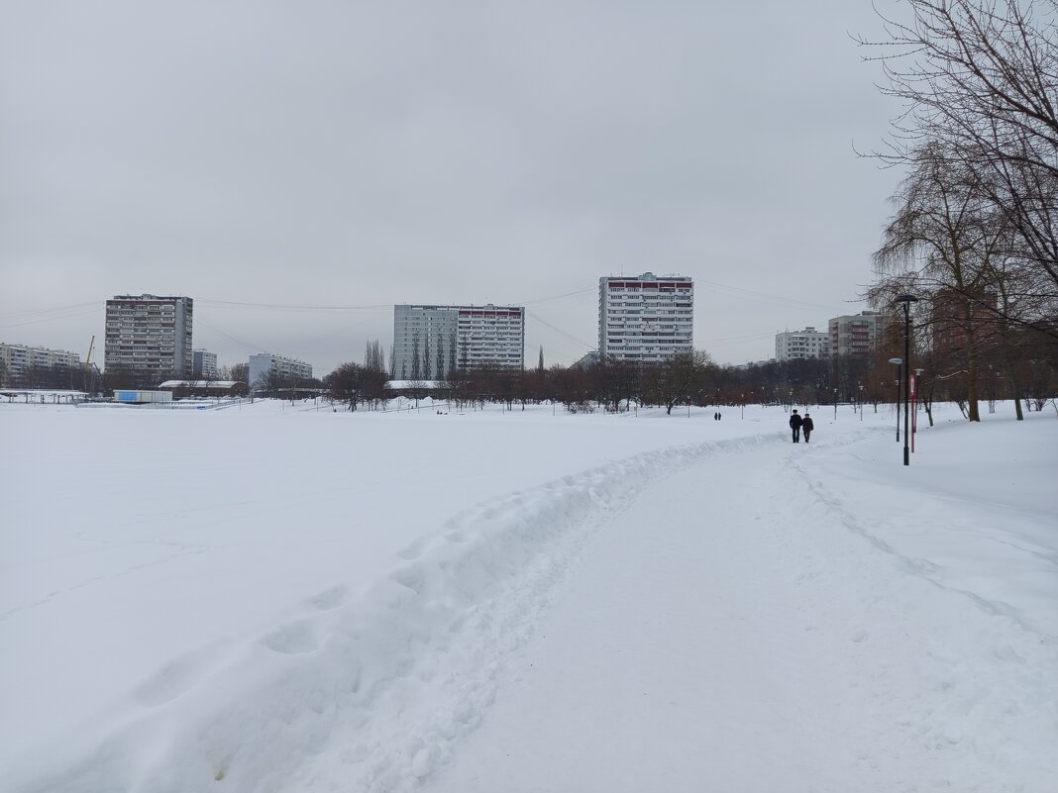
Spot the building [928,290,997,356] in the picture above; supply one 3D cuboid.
[{"bbox_3d":[155.516,-18.776,262.000,17.000,37.832,14.000,1,-1,-1],"label":"building"}]

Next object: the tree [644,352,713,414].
[{"bbox_3d":[35.699,-3.250,178.000,17.000,15.200,15.000,1,-1,0],"label":"tree"}]

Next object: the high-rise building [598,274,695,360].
[{"bbox_3d":[46.064,-24.960,290.000,33.000,44.793,17.500,1,-1,-1],"label":"high-rise building"}]

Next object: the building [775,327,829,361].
[{"bbox_3d":[142.133,-16.862,375.000,26.000,35.218,15.000,1,-1,-1],"label":"building"}]

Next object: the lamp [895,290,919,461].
[{"bbox_3d":[11.147,-0.487,21.600,0.700,4.985,0.700,1,-1,0],"label":"lamp"}]

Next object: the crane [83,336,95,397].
[{"bbox_3d":[-179.753,-12.678,300.000,5.000,24.369,4.000,0,-1,18],"label":"crane"}]

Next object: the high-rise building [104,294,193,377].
[{"bbox_3d":[-184.163,-26.037,356.500,32.300,44.990,17.500,1,-1,-1],"label":"high-rise building"}]

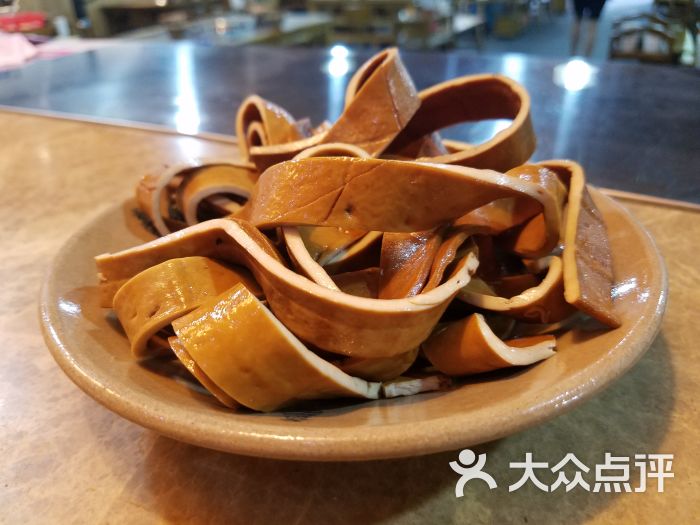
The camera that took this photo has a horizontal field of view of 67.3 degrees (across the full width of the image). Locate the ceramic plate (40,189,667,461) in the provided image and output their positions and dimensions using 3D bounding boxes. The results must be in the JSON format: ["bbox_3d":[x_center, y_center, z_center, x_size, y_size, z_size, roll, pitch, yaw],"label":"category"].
[{"bbox_3d":[0.001,-0.001,0.214,0.220,0.034,0.220,-1,30,1],"label":"ceramic plate"}]

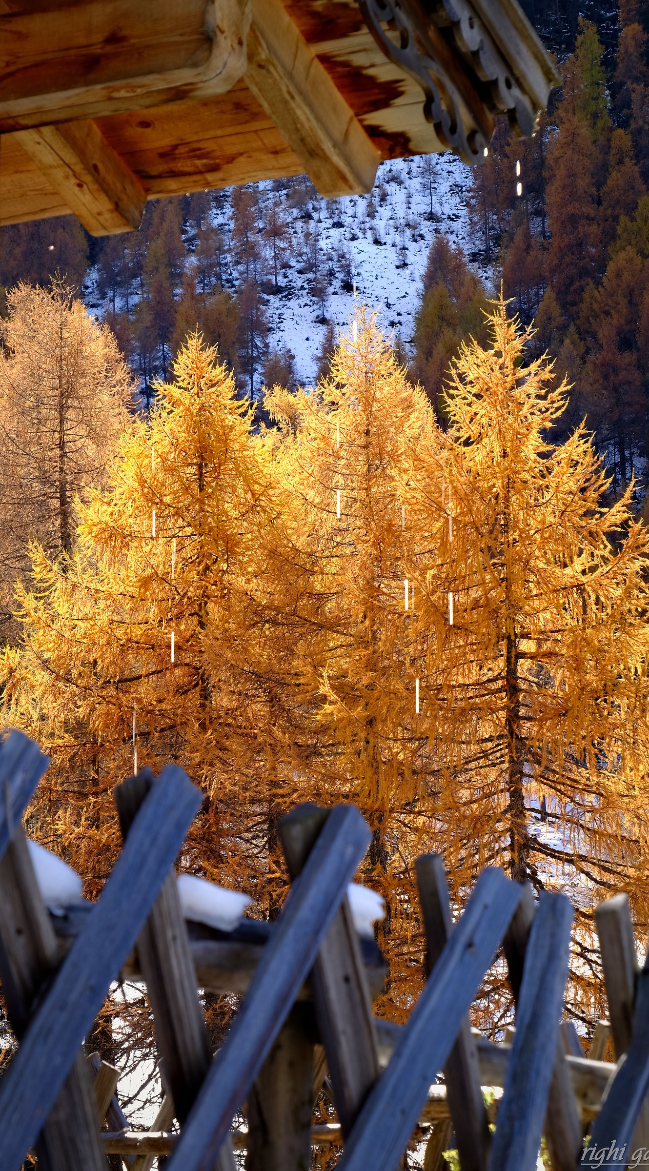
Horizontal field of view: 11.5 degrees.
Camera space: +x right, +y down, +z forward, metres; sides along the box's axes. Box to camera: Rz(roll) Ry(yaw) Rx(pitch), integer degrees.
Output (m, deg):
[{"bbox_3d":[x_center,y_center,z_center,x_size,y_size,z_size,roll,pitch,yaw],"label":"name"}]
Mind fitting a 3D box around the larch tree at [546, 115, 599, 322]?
[{"bbox_3d":[20.064,-29.733,260.000,4.500,16.600,4.500,0,-4,0],"label":"larch tree"}]

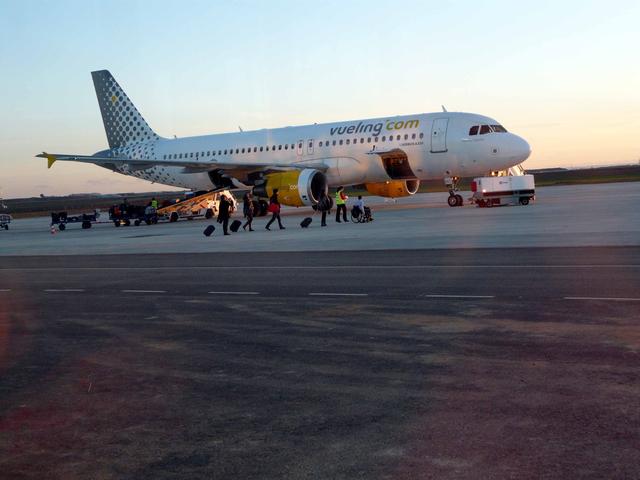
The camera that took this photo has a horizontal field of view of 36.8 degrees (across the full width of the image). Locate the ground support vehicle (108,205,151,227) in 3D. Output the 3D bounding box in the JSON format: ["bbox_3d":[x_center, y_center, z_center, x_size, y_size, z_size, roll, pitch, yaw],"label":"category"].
[{"bbox_3d":[-11.680,-1.577,58.920,2.500,1.380,1.450,-4,4,-17],"label":"ground support vehicle"}]

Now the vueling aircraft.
[{"bbox_3d":[-3.098,-7.742,66.771,37.570,11.760,34.100,-1,4,35],"label":"vueling aircraft"}]

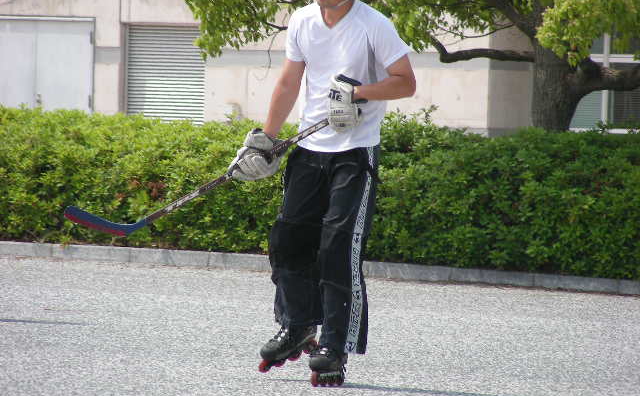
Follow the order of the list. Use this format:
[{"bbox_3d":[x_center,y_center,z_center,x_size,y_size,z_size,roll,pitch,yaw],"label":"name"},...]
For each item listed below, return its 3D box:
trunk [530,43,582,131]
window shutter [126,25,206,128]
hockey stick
[{"bbox_3d":[1.475,-0.310,44.000,0.310,1.320,0.290,1,2,0],"label":"trunk"},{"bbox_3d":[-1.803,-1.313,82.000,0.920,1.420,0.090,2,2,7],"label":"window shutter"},{"bbox_3d":[-0.448,-0.153,28.483,1.510,0.212,0.070,-29,6,-37],"label":"hockey stick"}]

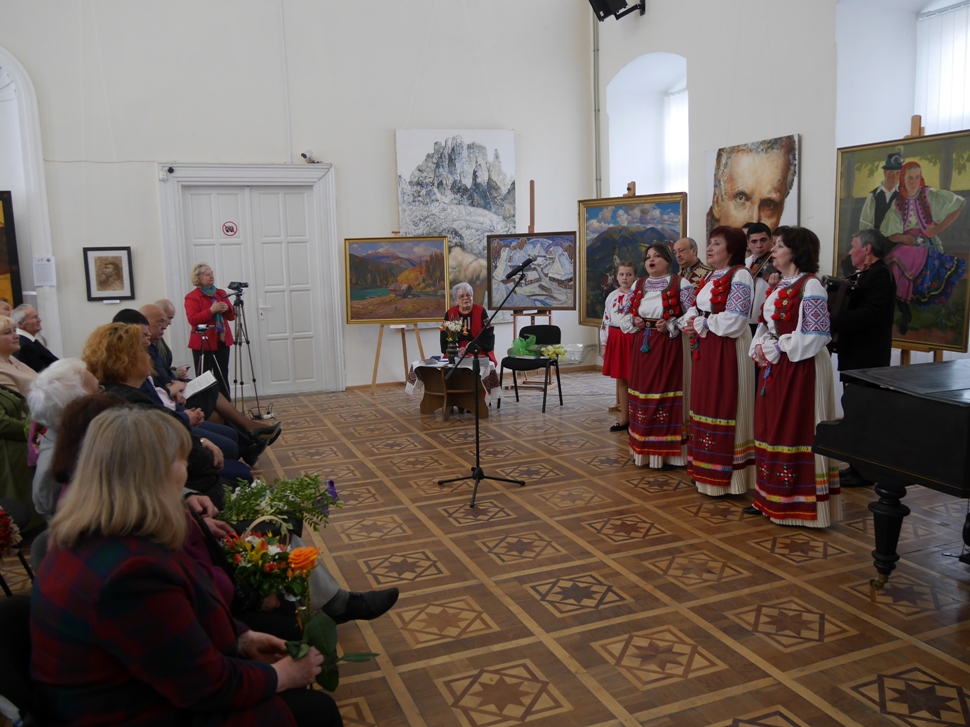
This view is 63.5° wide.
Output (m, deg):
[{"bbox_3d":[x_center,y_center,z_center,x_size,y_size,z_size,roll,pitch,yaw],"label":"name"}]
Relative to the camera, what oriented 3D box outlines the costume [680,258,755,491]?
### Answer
[{"bbox_3d":[1.531,0.086,5.120,0.440,1.428,0.490,-5,9,-26],"label":"costume"}]

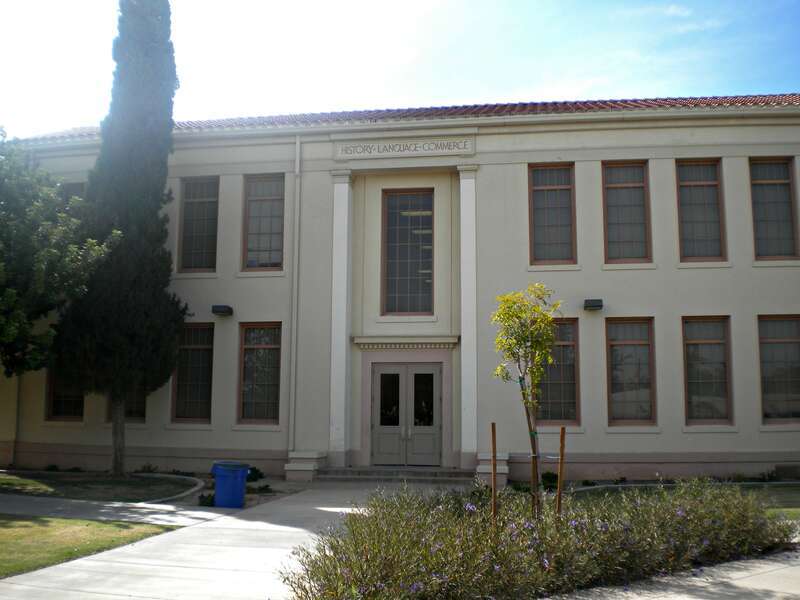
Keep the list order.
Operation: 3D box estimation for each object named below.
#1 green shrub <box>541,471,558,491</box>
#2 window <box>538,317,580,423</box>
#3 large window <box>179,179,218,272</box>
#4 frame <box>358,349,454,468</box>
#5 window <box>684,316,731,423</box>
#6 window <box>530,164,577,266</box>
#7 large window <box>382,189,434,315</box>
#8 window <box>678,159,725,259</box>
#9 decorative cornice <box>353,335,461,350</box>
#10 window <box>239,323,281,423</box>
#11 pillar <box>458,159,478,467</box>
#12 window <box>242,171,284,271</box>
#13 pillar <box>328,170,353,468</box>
[{"bbox_3d":[2.936,3.534,15.861,0.357,0.374,0.400,-1,-7,7],"label":"green shrub"},{"bbox_3d":[3.574,1.634,18.410,1.029,2.424,0.150,-1,-7,7],"label":"window"},{"bbox_3d":[-4.950,-1.848,19.947,1.029,2.406,0.150,-1,-7,7],"label":"large window"},{"bbox_3d":[0.191,2.536,18.886,2.164,2.731,0.350,-1,-7,8],"label":"frame"},{"bbox_3d":[6.838,1.582,17.994,1.029,2.424,0.150,-1,-7,7],"label":"window"},{"bbox_3d":[3.574,-1.984,18.861,1.029,2.406,0.150,-1,-7,7],"label":"window"},{"bbox_3d":[0.205,-1.166,19.804,1.286,3.153,0.150,-1,-7,7],"label":"large window"},{"bbox_3d":[6.838,-2.036,18.445,1.029,2.406,0.150,-1,-7,7],"label":"window"},{"bbox_3d":[0.149,1.045,19.343,2.559,0.323,0.270,-1,-7,7],"label":"decorative cornice"},{"bbox_3d":[-3.209,1.698,18.701,1.031,2.365,0.180,-1,-7,8],"label":"window"},{"bbox_3d":[1.565,0.338,18.212,0.440,6.896,0.450,-1,-7,8],"label":"pillar"},{"bbox_3d":[-3.203,-1.815,19.145,1.031,2.355,0.180,-1,-7,8],"label":"window"},{"bbox_3d":[-1.389,0.408,19.271,0.490,7.023,0.480,-1,-7,7],"label":"pillar"}]

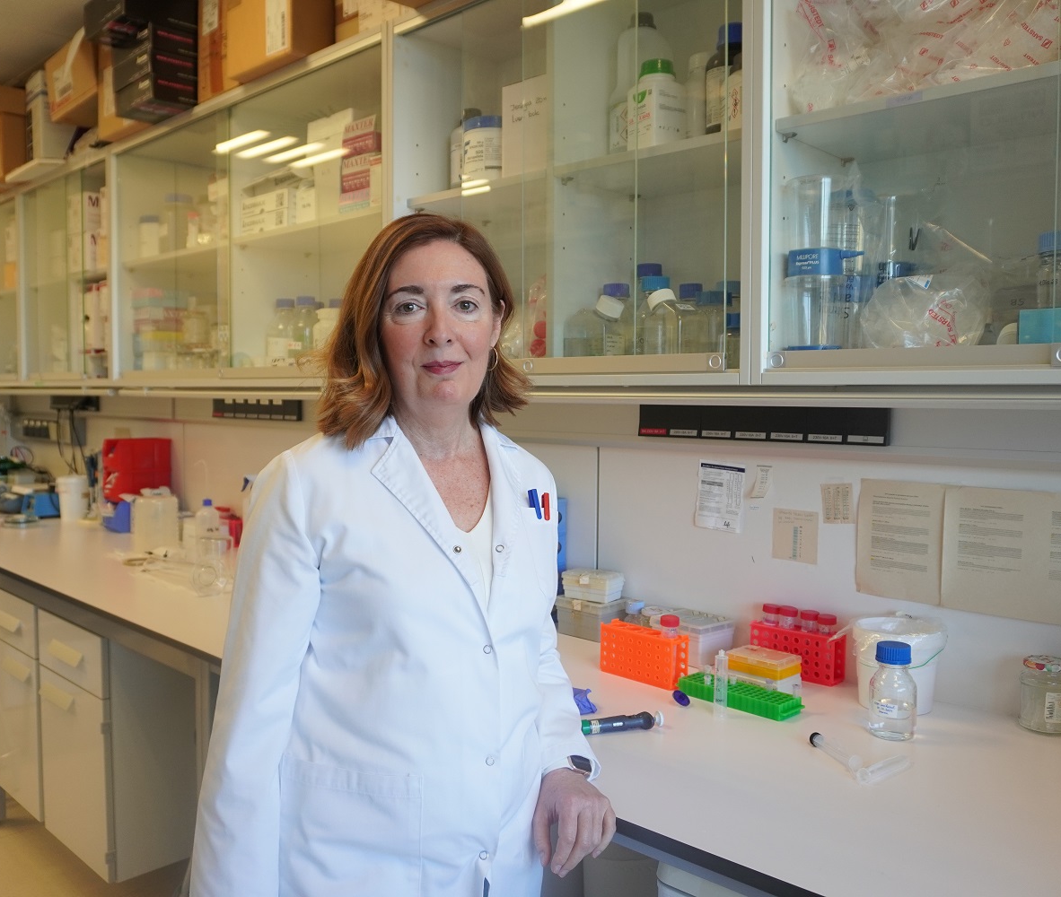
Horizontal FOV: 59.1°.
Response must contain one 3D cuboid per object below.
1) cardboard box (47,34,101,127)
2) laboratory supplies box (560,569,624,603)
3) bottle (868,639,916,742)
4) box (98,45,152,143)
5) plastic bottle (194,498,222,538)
[{"bbox_3d":[-1.555,-1.349,3.476,0.455,0.228,0.292,4,5,44],"label":"cardboard box"},{"bbox_3d":[0.141,0.310,2.102,0.117,0.054,0.076,3,4,35],"label":"laboratory supplies box"},{"bbox_3d":[0.582,0.388,1.498,0.069,0.142,0.069,4,5,44],"label":"bottle"},{"bbox_3d":[-1.261,-1.220,3.201,0.312,0.322,0.307,4,5,44],"label":"box"},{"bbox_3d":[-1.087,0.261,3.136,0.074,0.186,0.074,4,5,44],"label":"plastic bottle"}]

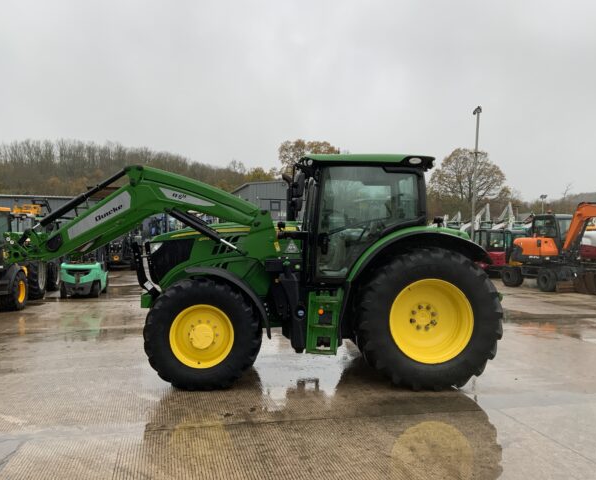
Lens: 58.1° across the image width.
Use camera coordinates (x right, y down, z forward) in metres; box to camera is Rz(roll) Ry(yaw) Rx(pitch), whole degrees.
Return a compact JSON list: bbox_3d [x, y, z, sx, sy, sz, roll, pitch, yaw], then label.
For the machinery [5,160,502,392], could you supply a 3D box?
[{"bbox_3d":[-0.470,0.335,7.520,6.500,2.970,2.450,0,0,-3],"label":"machinery"}]

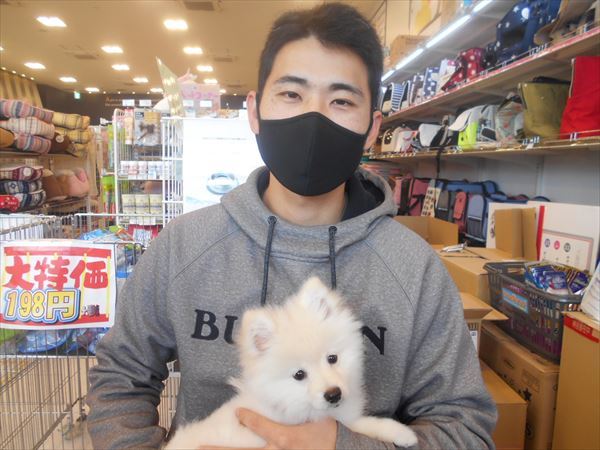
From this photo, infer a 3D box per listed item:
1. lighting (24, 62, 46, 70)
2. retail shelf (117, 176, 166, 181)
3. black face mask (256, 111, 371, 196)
[{"bbox_3d":[-6.401,-3.836,10.906,0.360,0.070,0.450,0,7,-4],"label":"lighting"},{"bbox_3d":[-1.119,-0.343,3.380,0.390,0.030,0.340,0,7,-4],"label":"retail shelf"},{"bbox_3d":[0.017,-0.088,0.563,0.147,0.110,0.105,7,7,-1],"label":"black face mask"}]

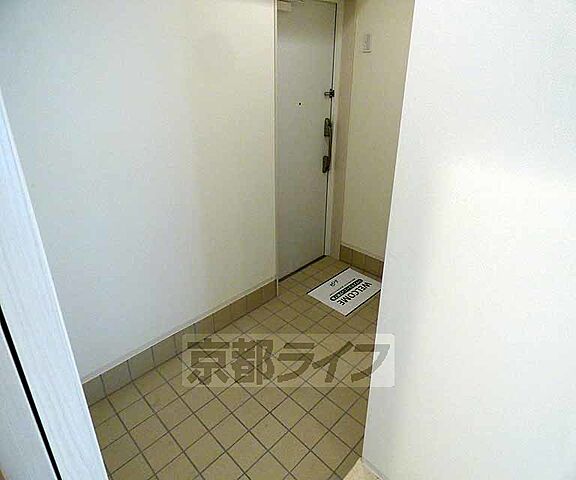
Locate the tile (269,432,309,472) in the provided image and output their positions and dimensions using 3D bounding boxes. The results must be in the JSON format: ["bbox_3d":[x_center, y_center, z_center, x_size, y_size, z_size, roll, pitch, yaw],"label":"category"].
[{"bbox_3d":[0.007,1.060,1.738,0.147,0.010,0.147,-25,36,-39],"label":"tile"}]

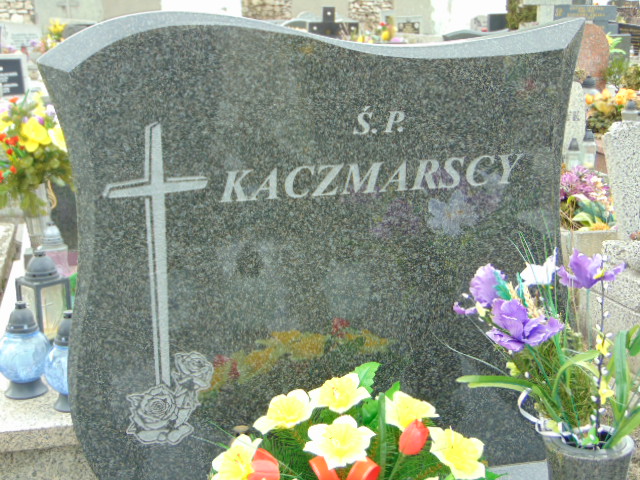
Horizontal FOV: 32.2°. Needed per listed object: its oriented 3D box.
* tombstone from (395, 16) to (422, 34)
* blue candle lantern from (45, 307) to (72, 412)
[{"bbox_3d":[1.562,-3.771,19.500,0.455,0.299,0.140,-4,13,-15],"label":"tombstone"},{"bbox_3d":[-0.513,0.246,2.300,0.109,0.201,0.109,-3,13,-12],"label":"blue candle lantern"}]

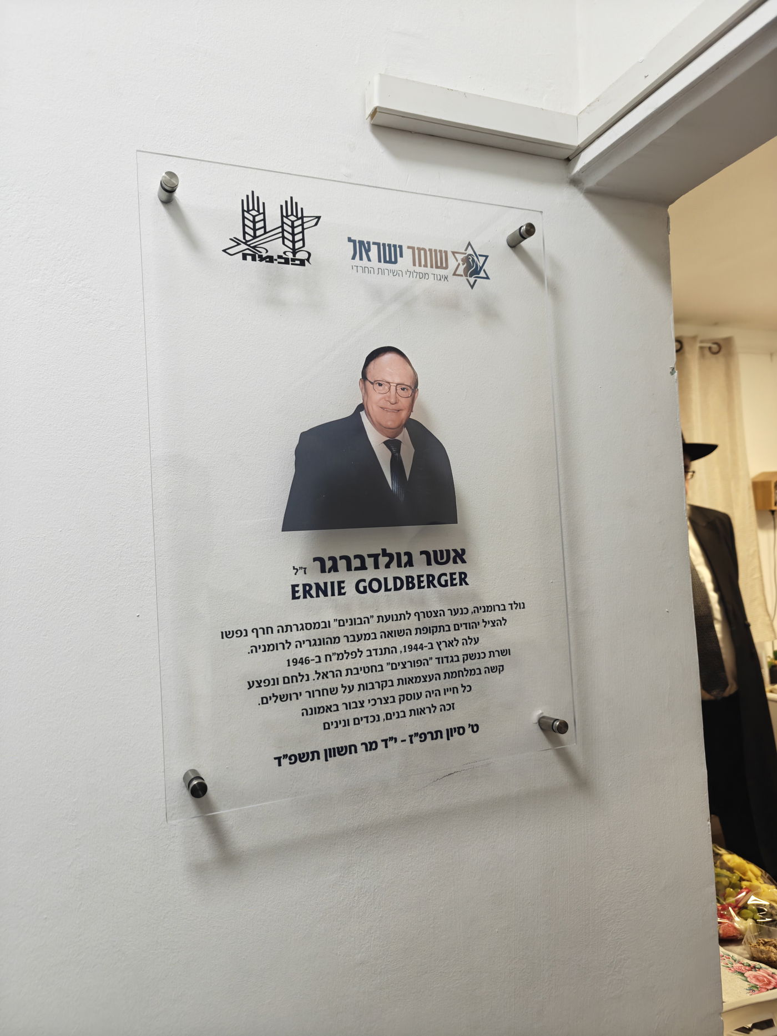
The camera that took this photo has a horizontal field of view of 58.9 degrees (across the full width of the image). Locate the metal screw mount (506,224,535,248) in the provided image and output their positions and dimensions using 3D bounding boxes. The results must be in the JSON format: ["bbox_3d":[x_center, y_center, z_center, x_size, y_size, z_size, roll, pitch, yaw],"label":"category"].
[{"bbox_3d":[0.174,-0.369,0.900,0.017,0.017,0.039,-2,-2,-24],"label":"metal screw mount"}]

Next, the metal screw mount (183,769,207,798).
[{"bbox_3d":[-0.200,0.276,0.714,0.017,0.017,0.039,-2,-2,-24],"label":"metal screw mount"}]

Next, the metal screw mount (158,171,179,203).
[{"bbox_3d":[-0.235,-0.352,0.735,0.017,0.017,0.039,-2,-2,-24],"label":"metal screw mount"}]

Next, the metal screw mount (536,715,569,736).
[{"bbox_3d":[0.210,0.264,0.879,0.017,0.017,0.039,-2,-2,-24],"label":"metal screw mount"}]

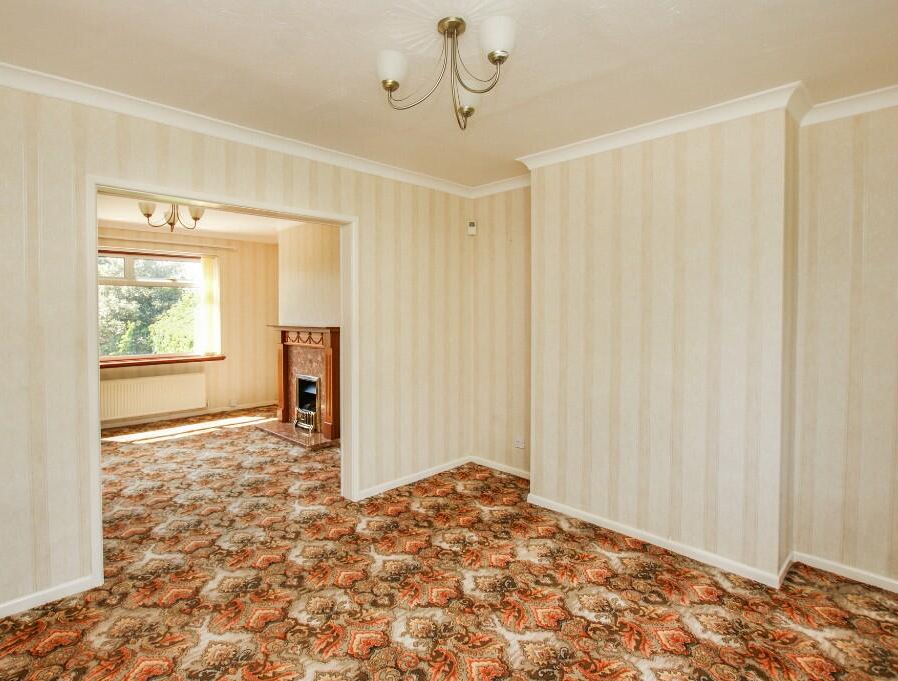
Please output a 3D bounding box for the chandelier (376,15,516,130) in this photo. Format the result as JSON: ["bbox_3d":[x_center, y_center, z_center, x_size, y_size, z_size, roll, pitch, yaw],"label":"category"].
[{"bbox_3d":[0.023,-1.005,1.610,0.510,0.320,0.460,1,3,19],"label":"chandelier"}]

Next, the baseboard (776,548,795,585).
[{"bbox_3d":[1.735,1.175,2.200,0.345,0.062,0.018,-2,4,-43],"label":"baseboard"}]

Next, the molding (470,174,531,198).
[{"bbox_3d":[0.472,-1.268,3.490,0.790,0.080,0.080,2,4,44],"label":"molding"}]

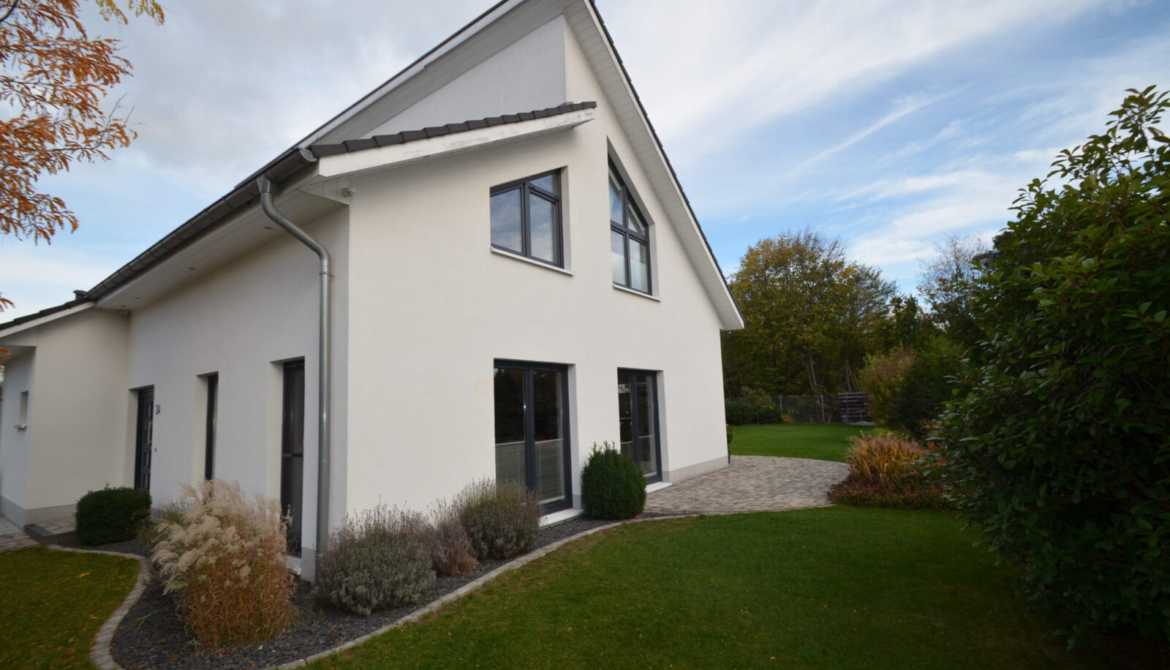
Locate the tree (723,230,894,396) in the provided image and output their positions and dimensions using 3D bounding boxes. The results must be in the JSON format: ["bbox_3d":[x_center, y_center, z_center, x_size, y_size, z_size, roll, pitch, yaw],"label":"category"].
[{"bbox_3d":[12.540,-0.641,27.300,9.600,10.400,8.200,-6,-8,24],"label":"tree"}]

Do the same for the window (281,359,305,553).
[{"bbox_3d":[-3.037,1.296,5.236,0.780,2.066,0.100,-8,-9,35],"label":"window"}]

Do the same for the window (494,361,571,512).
[{"bbox_3d":[-0.737,1.463,6.670,0.100,2.169,1.665,-8,-9,35],"label":"window"}]

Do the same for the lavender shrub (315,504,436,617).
[{"bbox_3d":[-1.770,1.890,4.170,0.880,0.760,0.980,-8,-9,35],"label":"lavender shrub"}]

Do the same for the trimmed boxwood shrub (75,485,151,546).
[{"bbox_3d":[-6.552,2.501,6.796,0.850,0.630,0.660,-8,-9,35],"label":"trimmed boxwood shrub"}]

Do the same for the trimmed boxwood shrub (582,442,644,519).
[{"bbox_3d":[0.400,2.030,6.900,0.880,0.980,0.920,-3,-7,0],"label":"trimmed boxwood shrub"}]

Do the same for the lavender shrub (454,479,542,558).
[{"bbox_3d":[-0.940,2.020,5.330,0.850,0.740,0.950,-8,-9,35],"label":"lavender shrub"}]

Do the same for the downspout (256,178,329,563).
[{"bbox_3d":[-2.588,0.464,4.306,0.120,3.654,0.702,-8,-9,35],"label":"downspout"}]

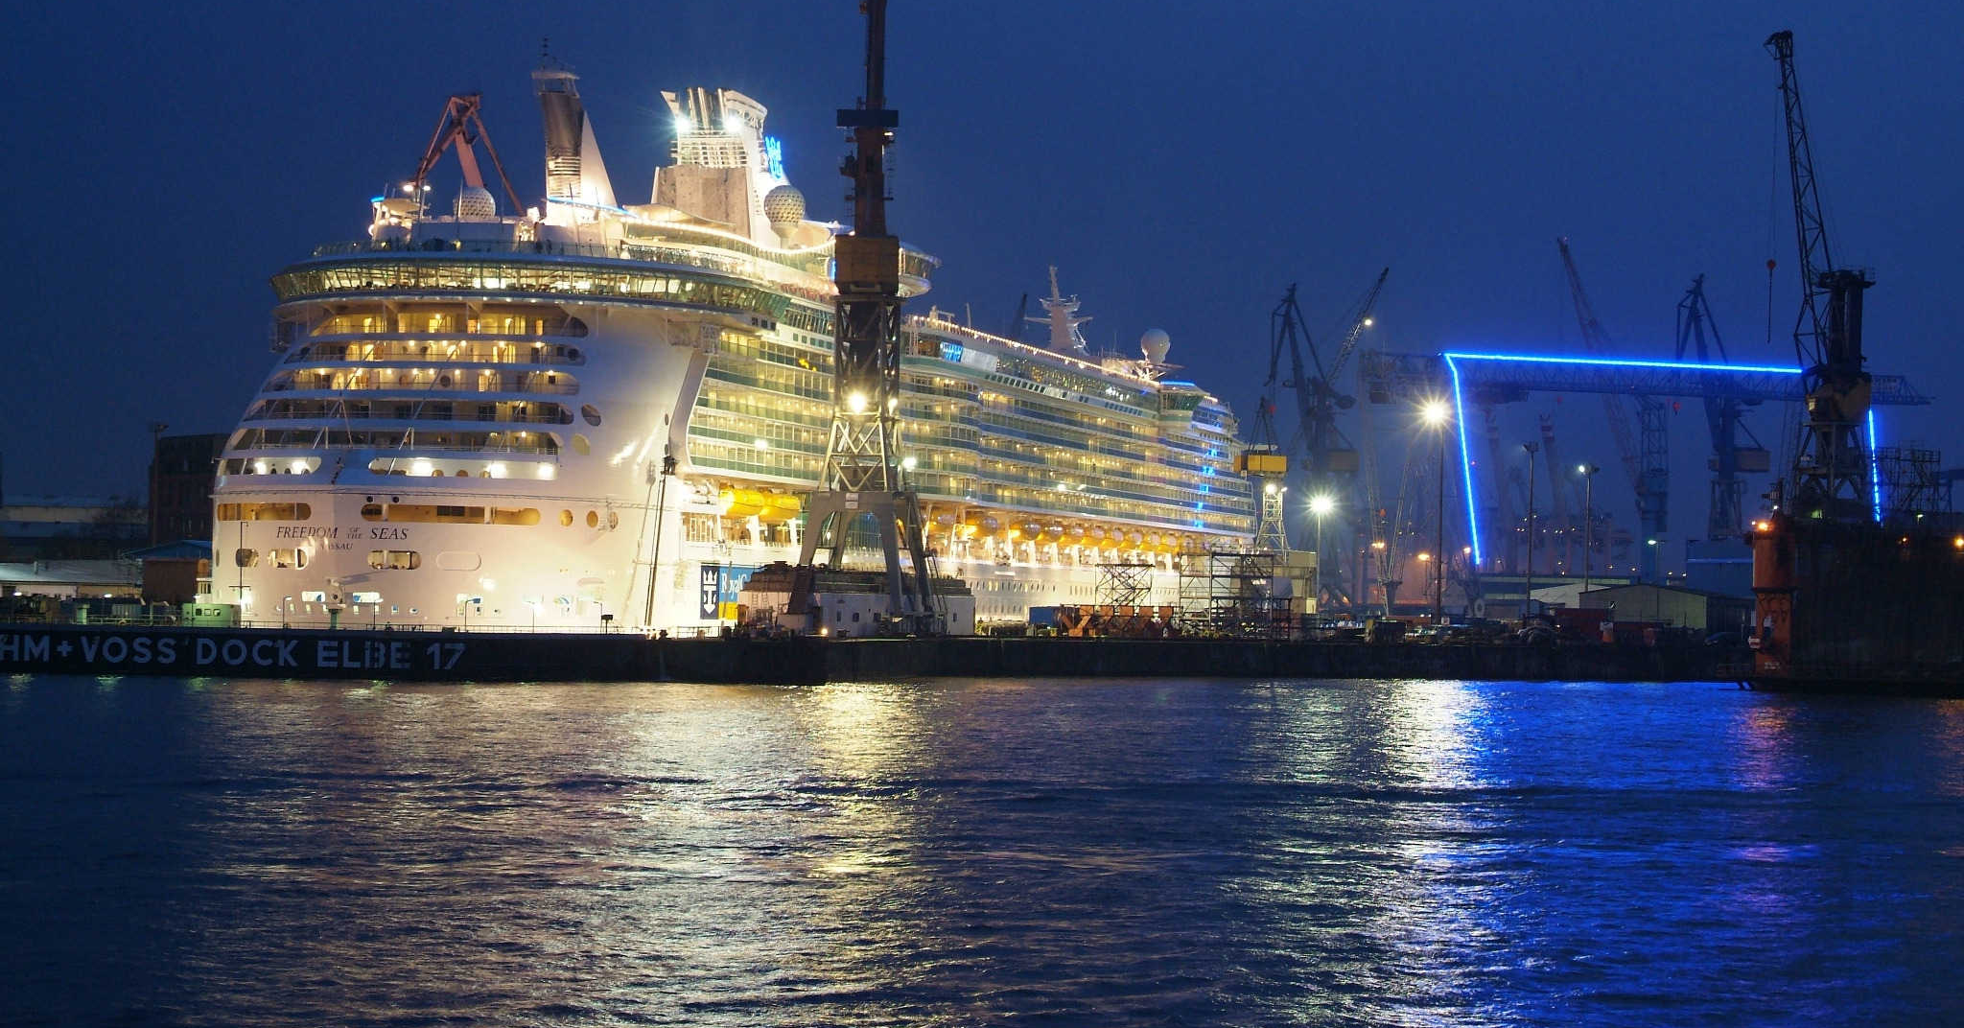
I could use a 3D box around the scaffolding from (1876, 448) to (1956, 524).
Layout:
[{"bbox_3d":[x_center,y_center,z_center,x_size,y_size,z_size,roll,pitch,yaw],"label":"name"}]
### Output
[{"bbox_3d":[76.738,-2.333,305.000,6.300,6.200,3.500,0,-2,15],"label":"scaffolding"}]

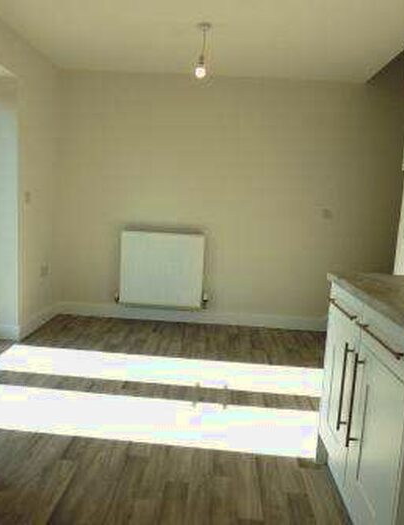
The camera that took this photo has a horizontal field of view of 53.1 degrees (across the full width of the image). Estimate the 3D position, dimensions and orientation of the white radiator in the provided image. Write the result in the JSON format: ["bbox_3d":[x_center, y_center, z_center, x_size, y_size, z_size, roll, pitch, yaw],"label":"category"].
[{"bbox_3d":[-0.384,0.062,3.931,0.788,0.697,0.090,3,8,2],"label":"white radiator"}]

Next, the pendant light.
[{"bbox_3d":[0.004,-1.423,2.736,0.088,0.337,0.088,3,8,2],"label":"pendant light"}]

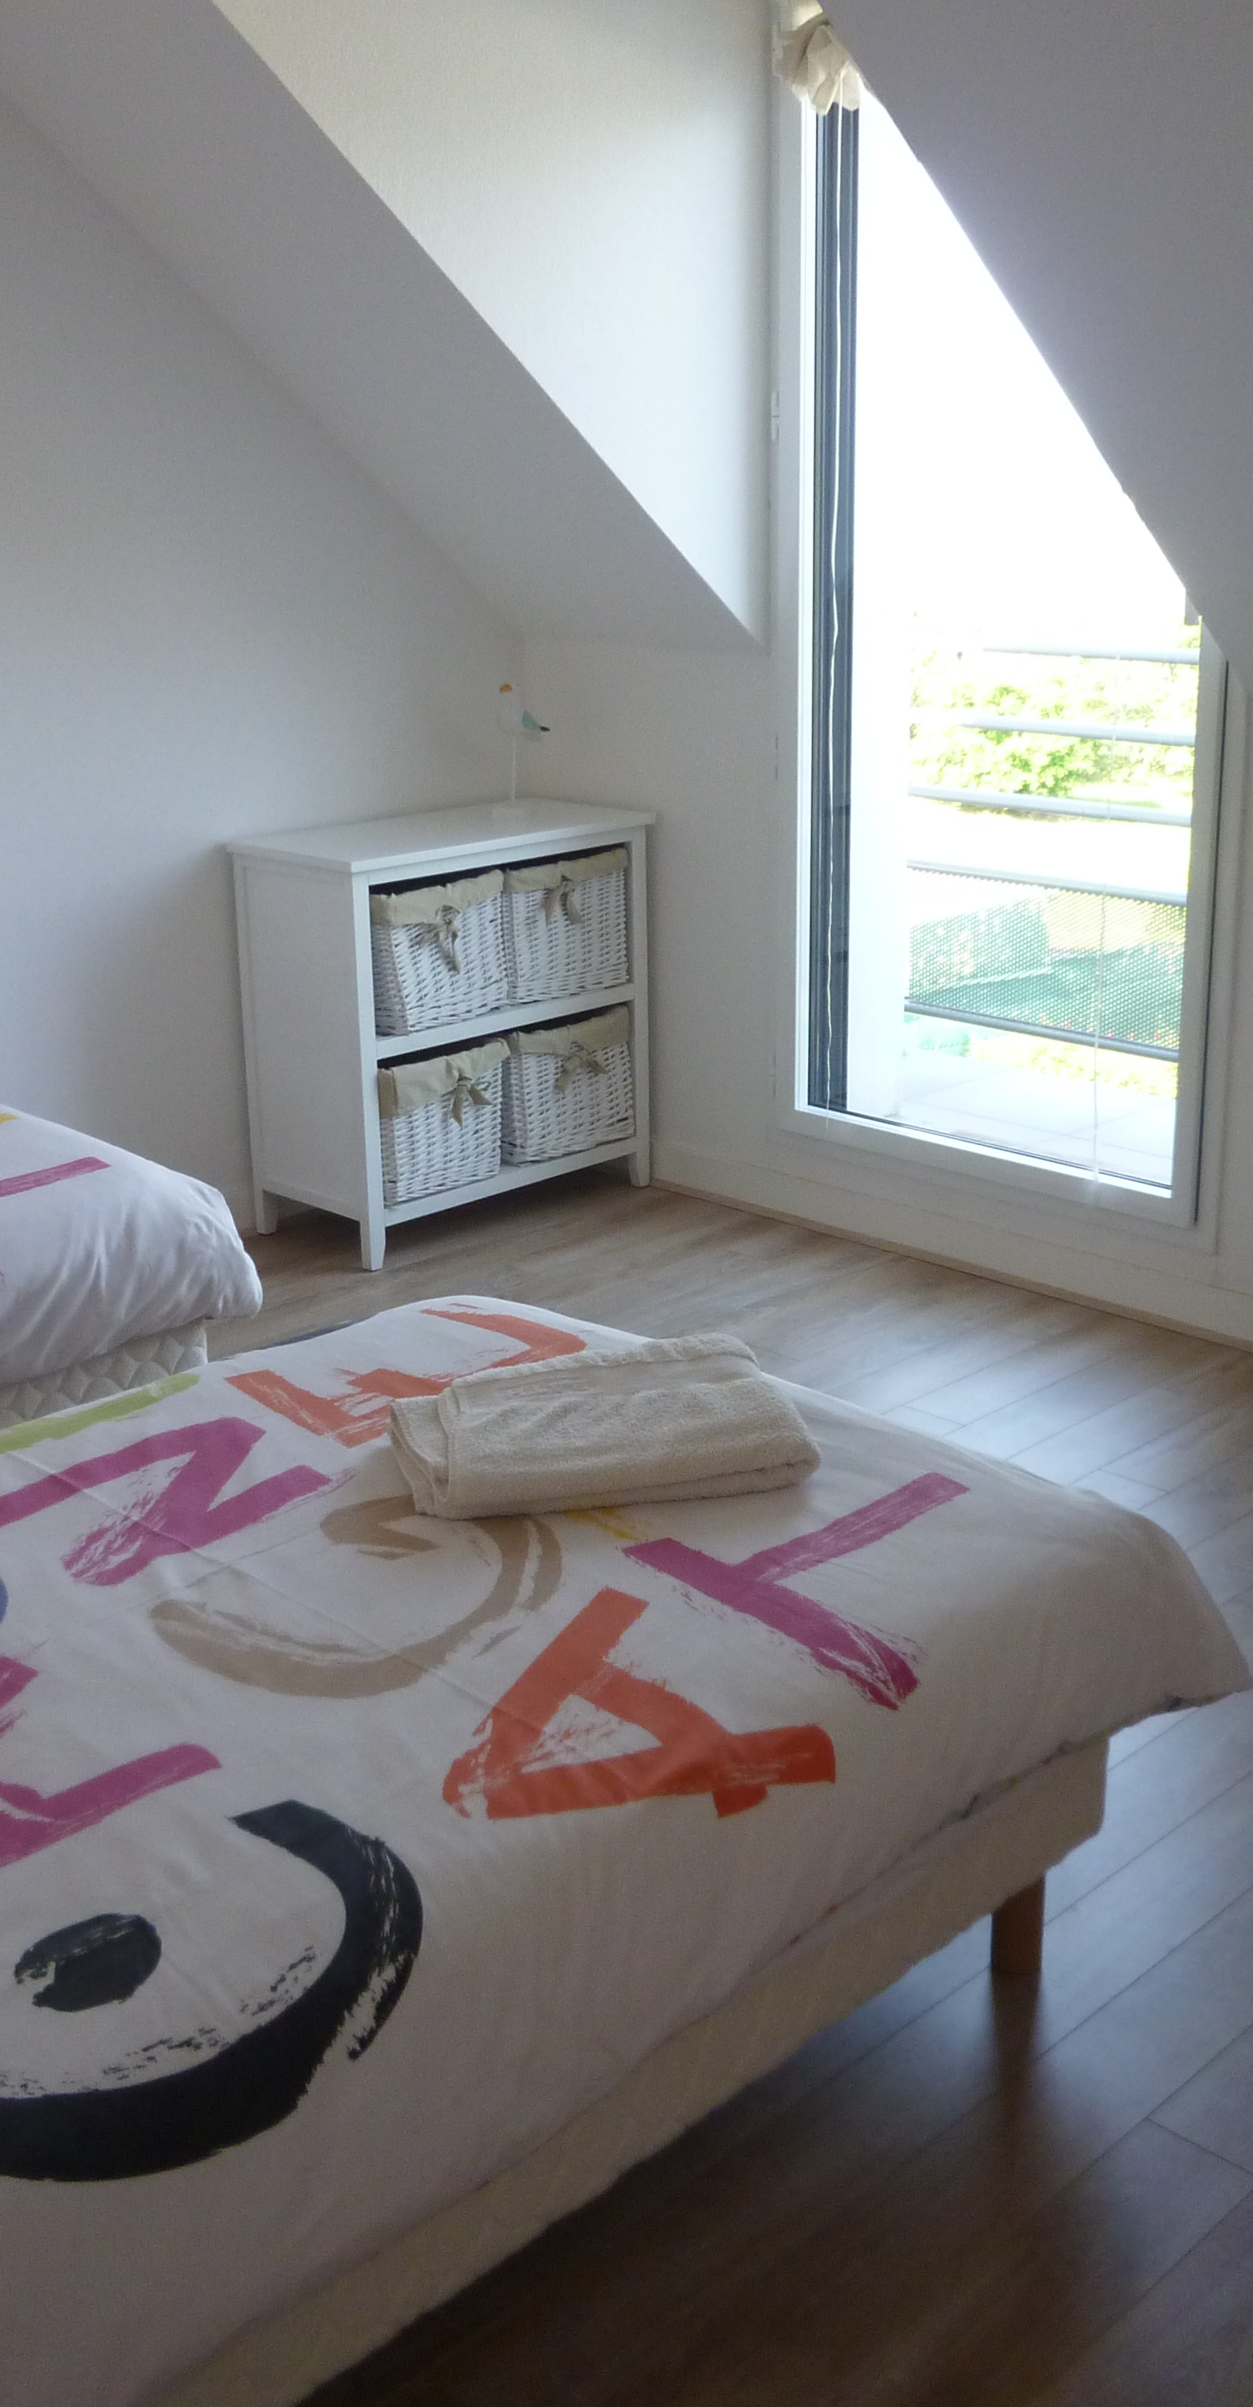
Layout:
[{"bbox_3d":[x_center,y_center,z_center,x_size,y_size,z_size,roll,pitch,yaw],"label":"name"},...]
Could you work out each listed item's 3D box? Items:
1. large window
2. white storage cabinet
[{"bbox_3d":[0.613,-0.978,3.740,0.877,1.960,0.081,16,24,42],"label":"large window"},{"bbox_3d":[-0.323,-0.338,4.372,0.358,0.737,0.736,16,24,42],"label":"white storage cabinet"}]

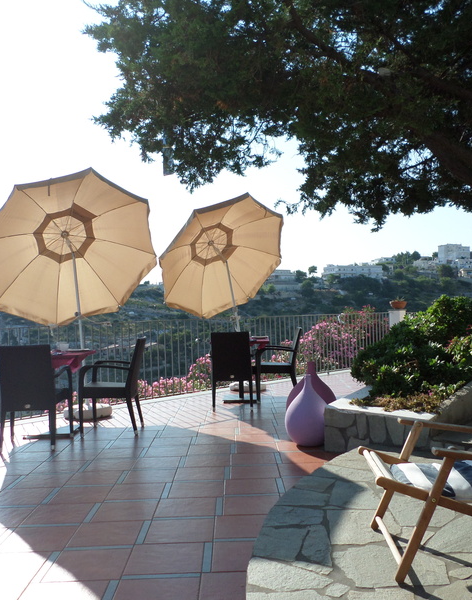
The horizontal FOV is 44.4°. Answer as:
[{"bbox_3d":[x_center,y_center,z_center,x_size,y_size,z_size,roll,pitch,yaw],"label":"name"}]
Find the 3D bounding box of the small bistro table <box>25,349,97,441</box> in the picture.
[{"bbox_3d":[-1.747,0.897,5.554,0.700,0.750,0.700,-1,-1,-2],"label":"small bistro table"}]

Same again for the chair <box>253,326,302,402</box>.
[{"bbox_3d":[0.539,0.811,7.324,0.560,0.885,0.555,-1,-1,-2],"label":"chair"}]

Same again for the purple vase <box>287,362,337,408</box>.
[{"bbox_3d":[0.717,0.891,5.313,0.475,0.650,0.475,-1,-1,0],"label":"purple vase"}]

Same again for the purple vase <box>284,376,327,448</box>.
[{"bbox_3d":[0.633,0.916,4.848,0.395,0.585,0.395,-1,-1,0],"label":"purple vase"}]

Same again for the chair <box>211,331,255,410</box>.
[{"bbox_3d":[-0.008,0.812,6.723,0.555,0.885,0.560,-1,-1,5],"label":"chair"}]

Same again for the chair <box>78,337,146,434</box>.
[{"bbox_3d":[-1.160,0.816,5.529,0.560,0.885,0.555,-1,-1,1],"label":"chair"}]

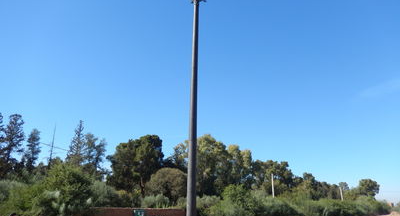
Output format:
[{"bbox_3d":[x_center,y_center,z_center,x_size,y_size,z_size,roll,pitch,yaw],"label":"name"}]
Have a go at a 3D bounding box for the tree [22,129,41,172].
[{"bbox_3d":[-28.221,10.256,47.215,3.200,14.300,3.200,0,-20,0],"label":"tree"}]

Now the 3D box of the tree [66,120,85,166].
[{"bbox_3d":[-19.844,9.235,45.481,3.800,15.200,3.800,0,-20,0],"label":"tree"}]

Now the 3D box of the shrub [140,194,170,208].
[{"bbox_3d":[-4.681,10.530,30.205,2.900,2.750,2.400,0,-20,0],"label":"shrub"}]

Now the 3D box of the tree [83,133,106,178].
[{"bbox_3d":[-16.852,10.217,45.140,3.800,13.170,3.600,0,-20,0],"label":"tree"}]

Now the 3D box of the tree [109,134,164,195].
[{"bbox_3d":[-8.940,9.336,40.171,7.400,11.620,6.600,0,-20,0],"label":"tree"}]

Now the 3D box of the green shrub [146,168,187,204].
[{"bbox_3d":[-4.017,10.444,35.014,5.200,6.150,4.800,0,-20,0],"label":"green shrub"}]

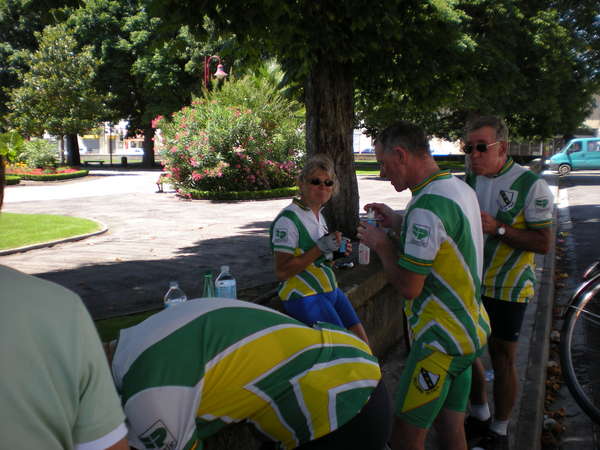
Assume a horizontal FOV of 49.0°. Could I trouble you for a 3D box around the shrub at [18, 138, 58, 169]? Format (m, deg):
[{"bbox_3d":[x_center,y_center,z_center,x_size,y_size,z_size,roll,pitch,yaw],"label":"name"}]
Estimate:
[{"bbox_3d":[-11.087,-2.936,27.846,1.750,1.429,1.600,0,6,0],"label":"shrub"}]

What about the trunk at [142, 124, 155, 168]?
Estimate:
[{"bbox_3d":[-9.055,-4.769,39.212,0.680,2.802,0.680,0,6,0],"label":"trunk"}]

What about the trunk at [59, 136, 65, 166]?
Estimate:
[{"bbox_3d":[-15.152,-4.755,41.730,0.380,2.089,0.380,0,6,0],"label":"trunk"}]

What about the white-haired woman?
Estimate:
[{"bbox_3d":[0.130,0.318,3.508,0.680,1.380,0.520,5,8,38],"label":"white-haired woman"}]

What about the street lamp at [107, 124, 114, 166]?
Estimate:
[{"bbox_3d":[-12.325,-5.376,42.666,0.450,3.098,0.450,0,6,0],"label":"street lamp"}]

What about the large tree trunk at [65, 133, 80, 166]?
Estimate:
[{"bbox_3d":[-14.421,-4.879,41.716,0.850,2.340,0.850,0,6,0],"label":"large tree trunk"}]

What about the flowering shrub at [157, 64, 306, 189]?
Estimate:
[{"bbox_3d":[-1.546,-2.180,15.151,3.250,2.961,2.900,0,6,0],"label":"flowering shrub"}]

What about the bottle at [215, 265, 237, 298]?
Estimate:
[{"bbox_3d":[-0.319,0.328,2.855,0.088,0.310,0.088,0,6,0],"label":"bottle"}]

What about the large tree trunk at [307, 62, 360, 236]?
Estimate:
[{"bbox_3d":[0.323,-0.809,6.651,0.520,1.907,0.500,0,6,0],"label":"large tree trunk"}]

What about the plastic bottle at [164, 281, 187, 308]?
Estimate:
[{"bbox_3d":[-0.515,0.387,2.731,0.088,0.310,0.088,0,6,0],"label":"plastic bottle"}]

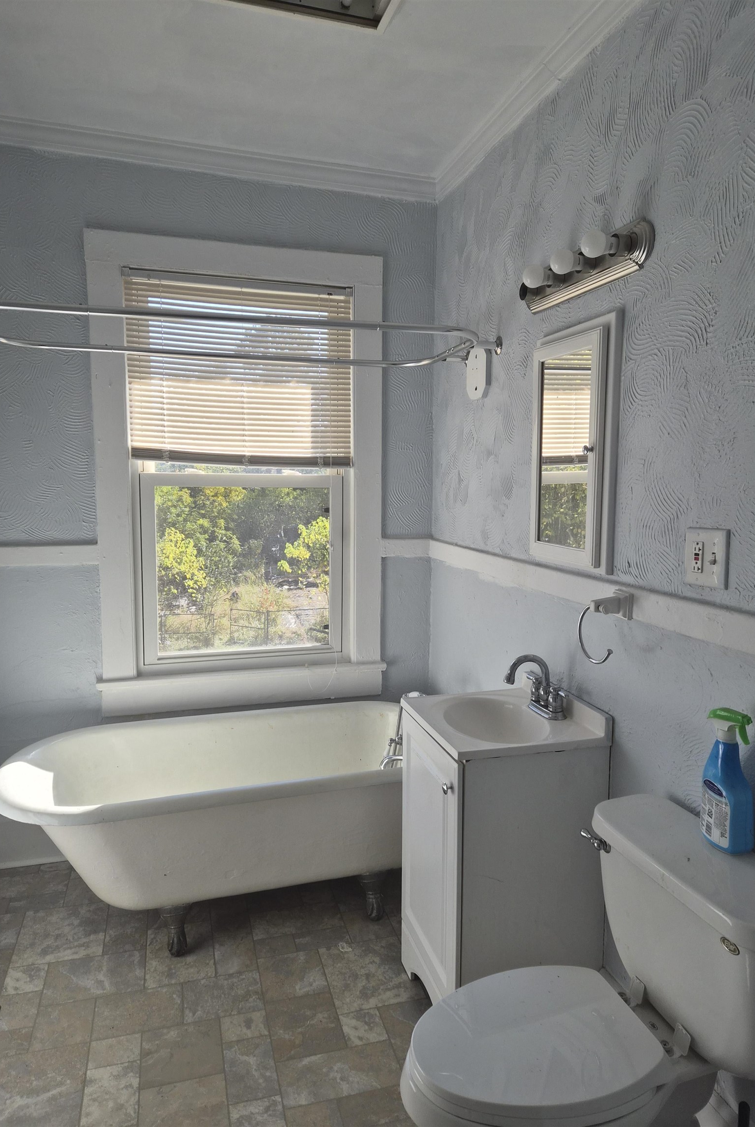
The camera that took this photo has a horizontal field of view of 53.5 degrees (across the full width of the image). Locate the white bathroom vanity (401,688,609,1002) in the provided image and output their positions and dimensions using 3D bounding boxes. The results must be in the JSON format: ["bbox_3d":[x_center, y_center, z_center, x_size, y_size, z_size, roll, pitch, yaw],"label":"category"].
[{"bbox_3d":[0.334,0.811,2.106,0.437,0.872,0.447,-2,7,-16],"label":"white bathroom vanity"}]

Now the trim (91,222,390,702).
[{"bbox_3d":[-0.508,-0.313,2.899,1.115,1.780,0.090,-2,7,-16],"label":"trim"}]

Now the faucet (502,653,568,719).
[{"bbox_3d":[0.424,0.333,2.099,0.165,0.167,0.200,-2,7,-16],"label":"faucet"}]

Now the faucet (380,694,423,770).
[{"bbox_3d":[0.119,0.600,2.719,0.220,0.270,0.200,-2,7,-16],"label":"faucet"}]

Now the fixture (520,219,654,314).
[{"bbox_3d":[0.482,-0.784,1.994,0.148,0.118,0.610,-2,7,-16],"label":"fixture"}]

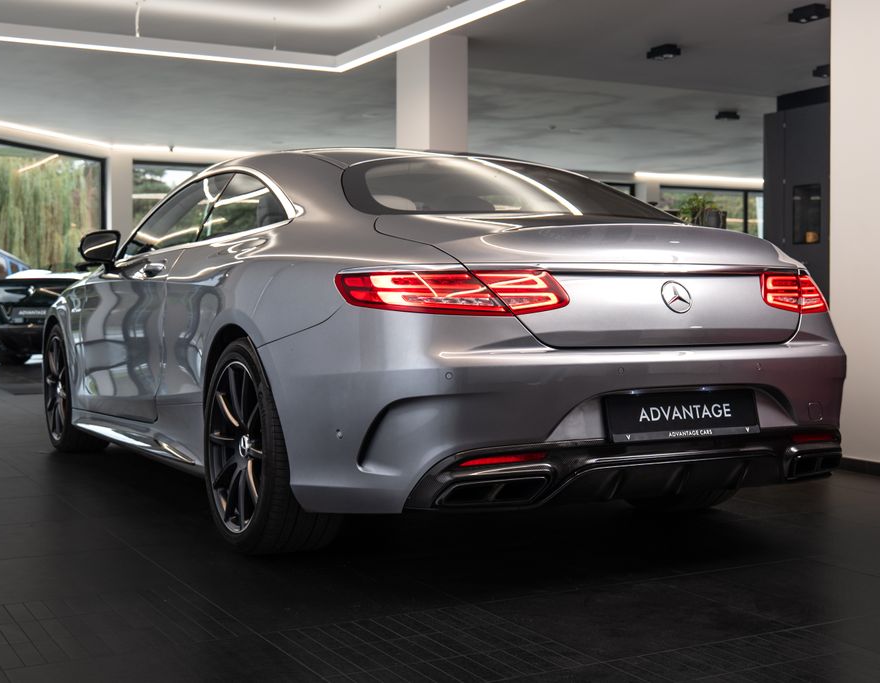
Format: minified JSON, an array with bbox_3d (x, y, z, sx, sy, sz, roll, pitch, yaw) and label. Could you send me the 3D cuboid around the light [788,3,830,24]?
[{"bbox_3d":[3.075,-2.720,9.939,0.168,0.095,0.295,-1,2,-29],"label":"light"}]

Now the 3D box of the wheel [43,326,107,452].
[{"bbox_3d":[-1.966,0.251,6.503,0.260,0.710,0.710,-1,2,-28],"label":"wheel"}]

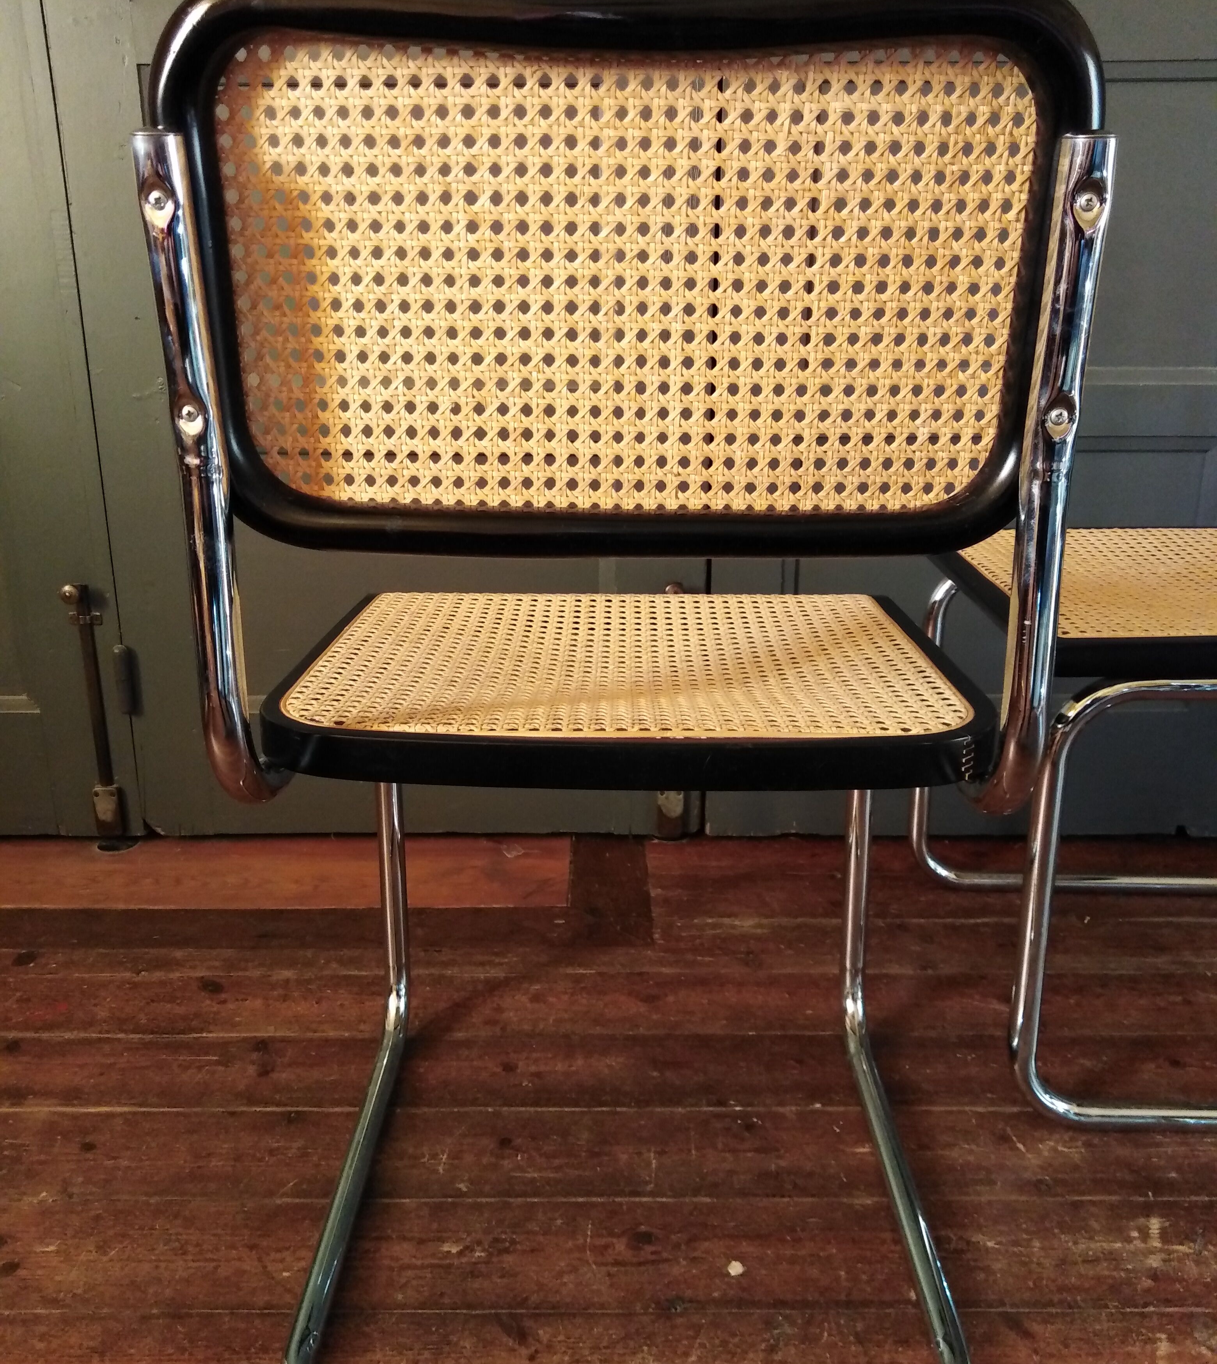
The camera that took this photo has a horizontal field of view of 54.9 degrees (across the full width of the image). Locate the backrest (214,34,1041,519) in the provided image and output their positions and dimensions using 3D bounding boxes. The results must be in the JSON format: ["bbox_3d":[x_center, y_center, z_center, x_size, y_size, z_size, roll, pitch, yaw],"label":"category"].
[{"bbox_3d":[0.010,-0.200,0.597,0.410,0.235,0.040,0,21,0],"label":"backrest"}]

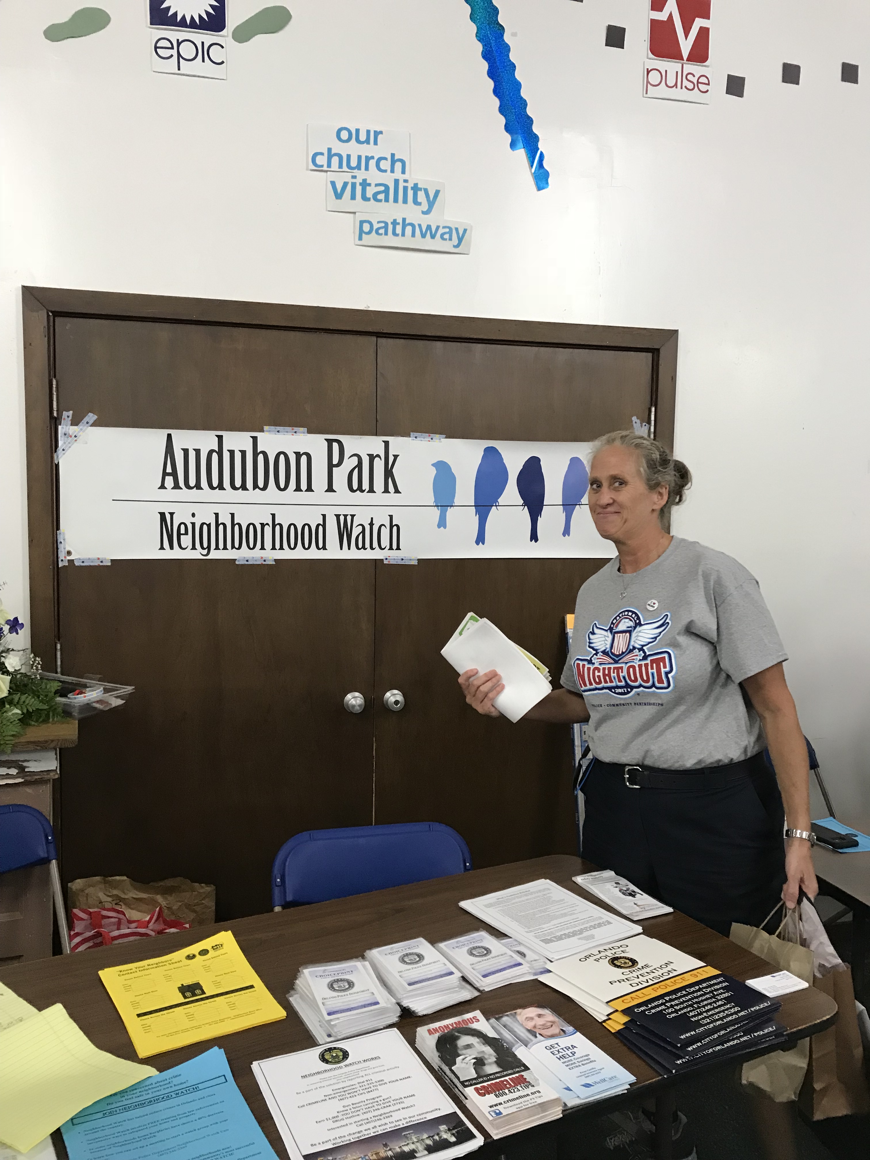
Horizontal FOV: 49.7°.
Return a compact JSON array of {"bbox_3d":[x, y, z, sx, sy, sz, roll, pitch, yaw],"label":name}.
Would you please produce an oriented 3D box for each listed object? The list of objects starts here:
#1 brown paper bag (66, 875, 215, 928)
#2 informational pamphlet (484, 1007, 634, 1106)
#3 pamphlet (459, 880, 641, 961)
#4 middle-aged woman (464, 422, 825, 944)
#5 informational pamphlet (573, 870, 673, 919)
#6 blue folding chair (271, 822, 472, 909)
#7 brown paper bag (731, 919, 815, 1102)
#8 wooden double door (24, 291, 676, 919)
[{"bbox_3d":[-0.828,1.087,2.656,0.370,0.450,0.210,0,5,-15],"label":"brown paper bag"},{"bbox_3d":[0.178,0.680,1.367,0.112,0.012,0.225,-2,5,-28],"label":"informational pamphlet"},{"bbox_3d":[0.219,0.646,1.797,0.222,0.012,0.285,-2,6,-33],"label":"pamphlet"},{"bbox_3d":[0.428,0.531,1.968,0.570,1.690,0.520,-3,6,-38],"label":"middle-aged woman"},{"bbox_3d":[0.378,0.638,1.908,0.097,0.015,0.222,-1,5,-24],"label":"informational pamphlet"},{"bbox_3d":[-0.093,0.978,2.005,0.460,0.790,0.480,0,5,-14],"label":"blue folding chair"},{"bbox_3d":[0.646,0.824,1.790,0.090,0.290,0.165,-4,6,-44],"label":"brown paper bag"},{"bbox_3d":[-0.181,0.241,2.917,1.992,2.110,0.100,0,5,-15],"label":"wooden double door"}]

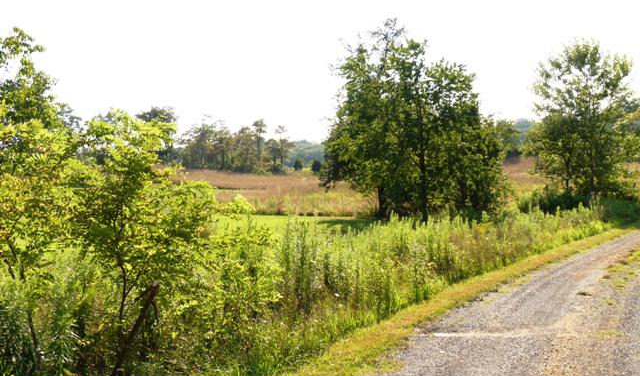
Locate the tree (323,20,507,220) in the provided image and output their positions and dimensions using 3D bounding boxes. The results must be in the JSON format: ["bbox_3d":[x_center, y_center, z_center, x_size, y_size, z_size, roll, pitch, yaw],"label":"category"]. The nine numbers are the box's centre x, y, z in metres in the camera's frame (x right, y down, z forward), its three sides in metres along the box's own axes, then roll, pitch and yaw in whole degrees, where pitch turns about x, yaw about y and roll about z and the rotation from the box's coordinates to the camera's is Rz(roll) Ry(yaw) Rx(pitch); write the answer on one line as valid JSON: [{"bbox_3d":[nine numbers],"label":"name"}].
[{"bbox_3d":[3.580,-2.520,38.500,6.900,7.650,6.400,0,0,0],"label":"tree"}]

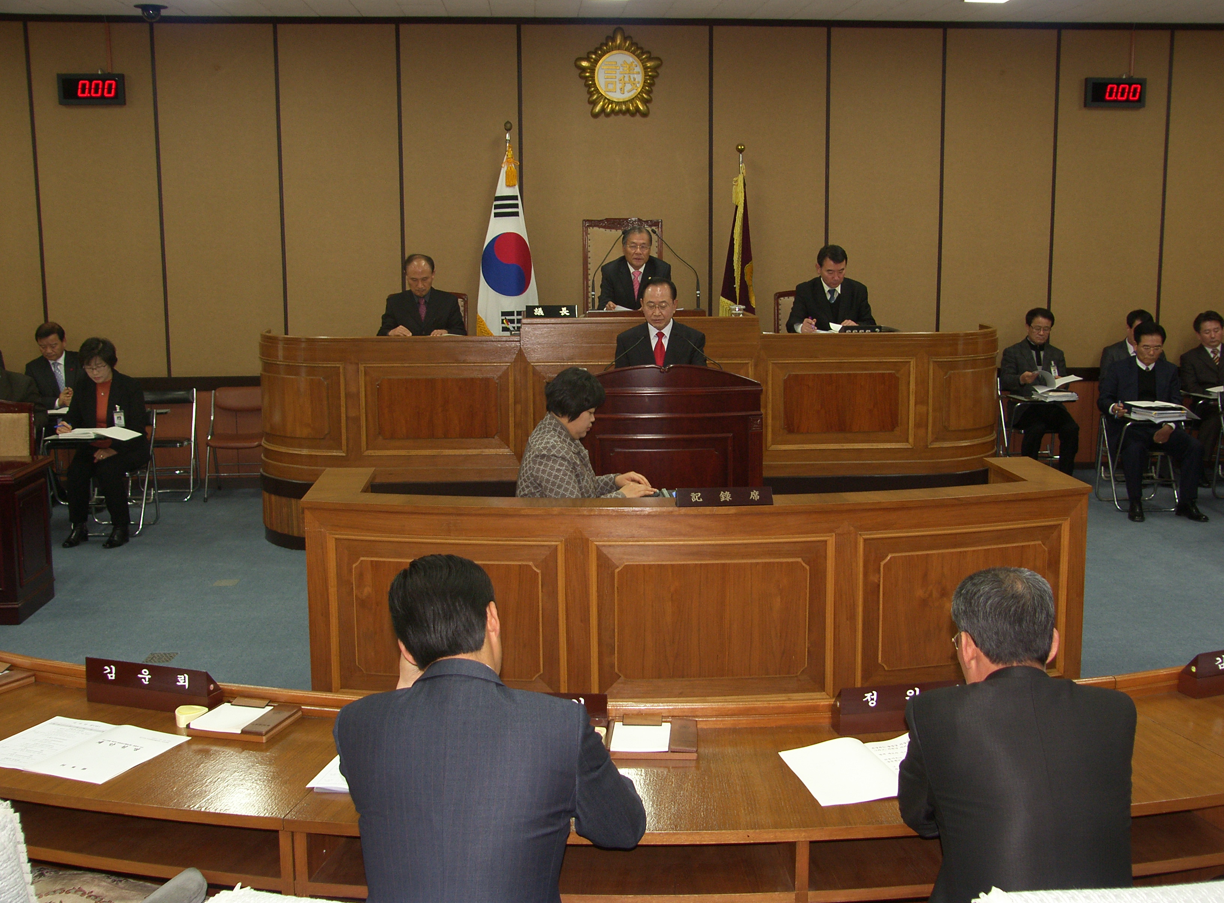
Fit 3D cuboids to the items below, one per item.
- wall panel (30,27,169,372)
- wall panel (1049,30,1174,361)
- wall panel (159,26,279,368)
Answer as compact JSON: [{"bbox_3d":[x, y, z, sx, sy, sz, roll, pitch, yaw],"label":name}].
[{"bbox_3d":[-3.720,-1.798,10.242,0.840,2.540,0.050,-1,8,-4],"label":"wall panel"},{"bbox_3d":[3.787,-1.902,10.761,0.840,2.540,0.050,-1,8,-4],"label":"wall panel"},{"bbox_3d":[-2.834,-1.795,10.244,0.840,2.520,0.040,-1,8,-4],"label":"wall panel"}]

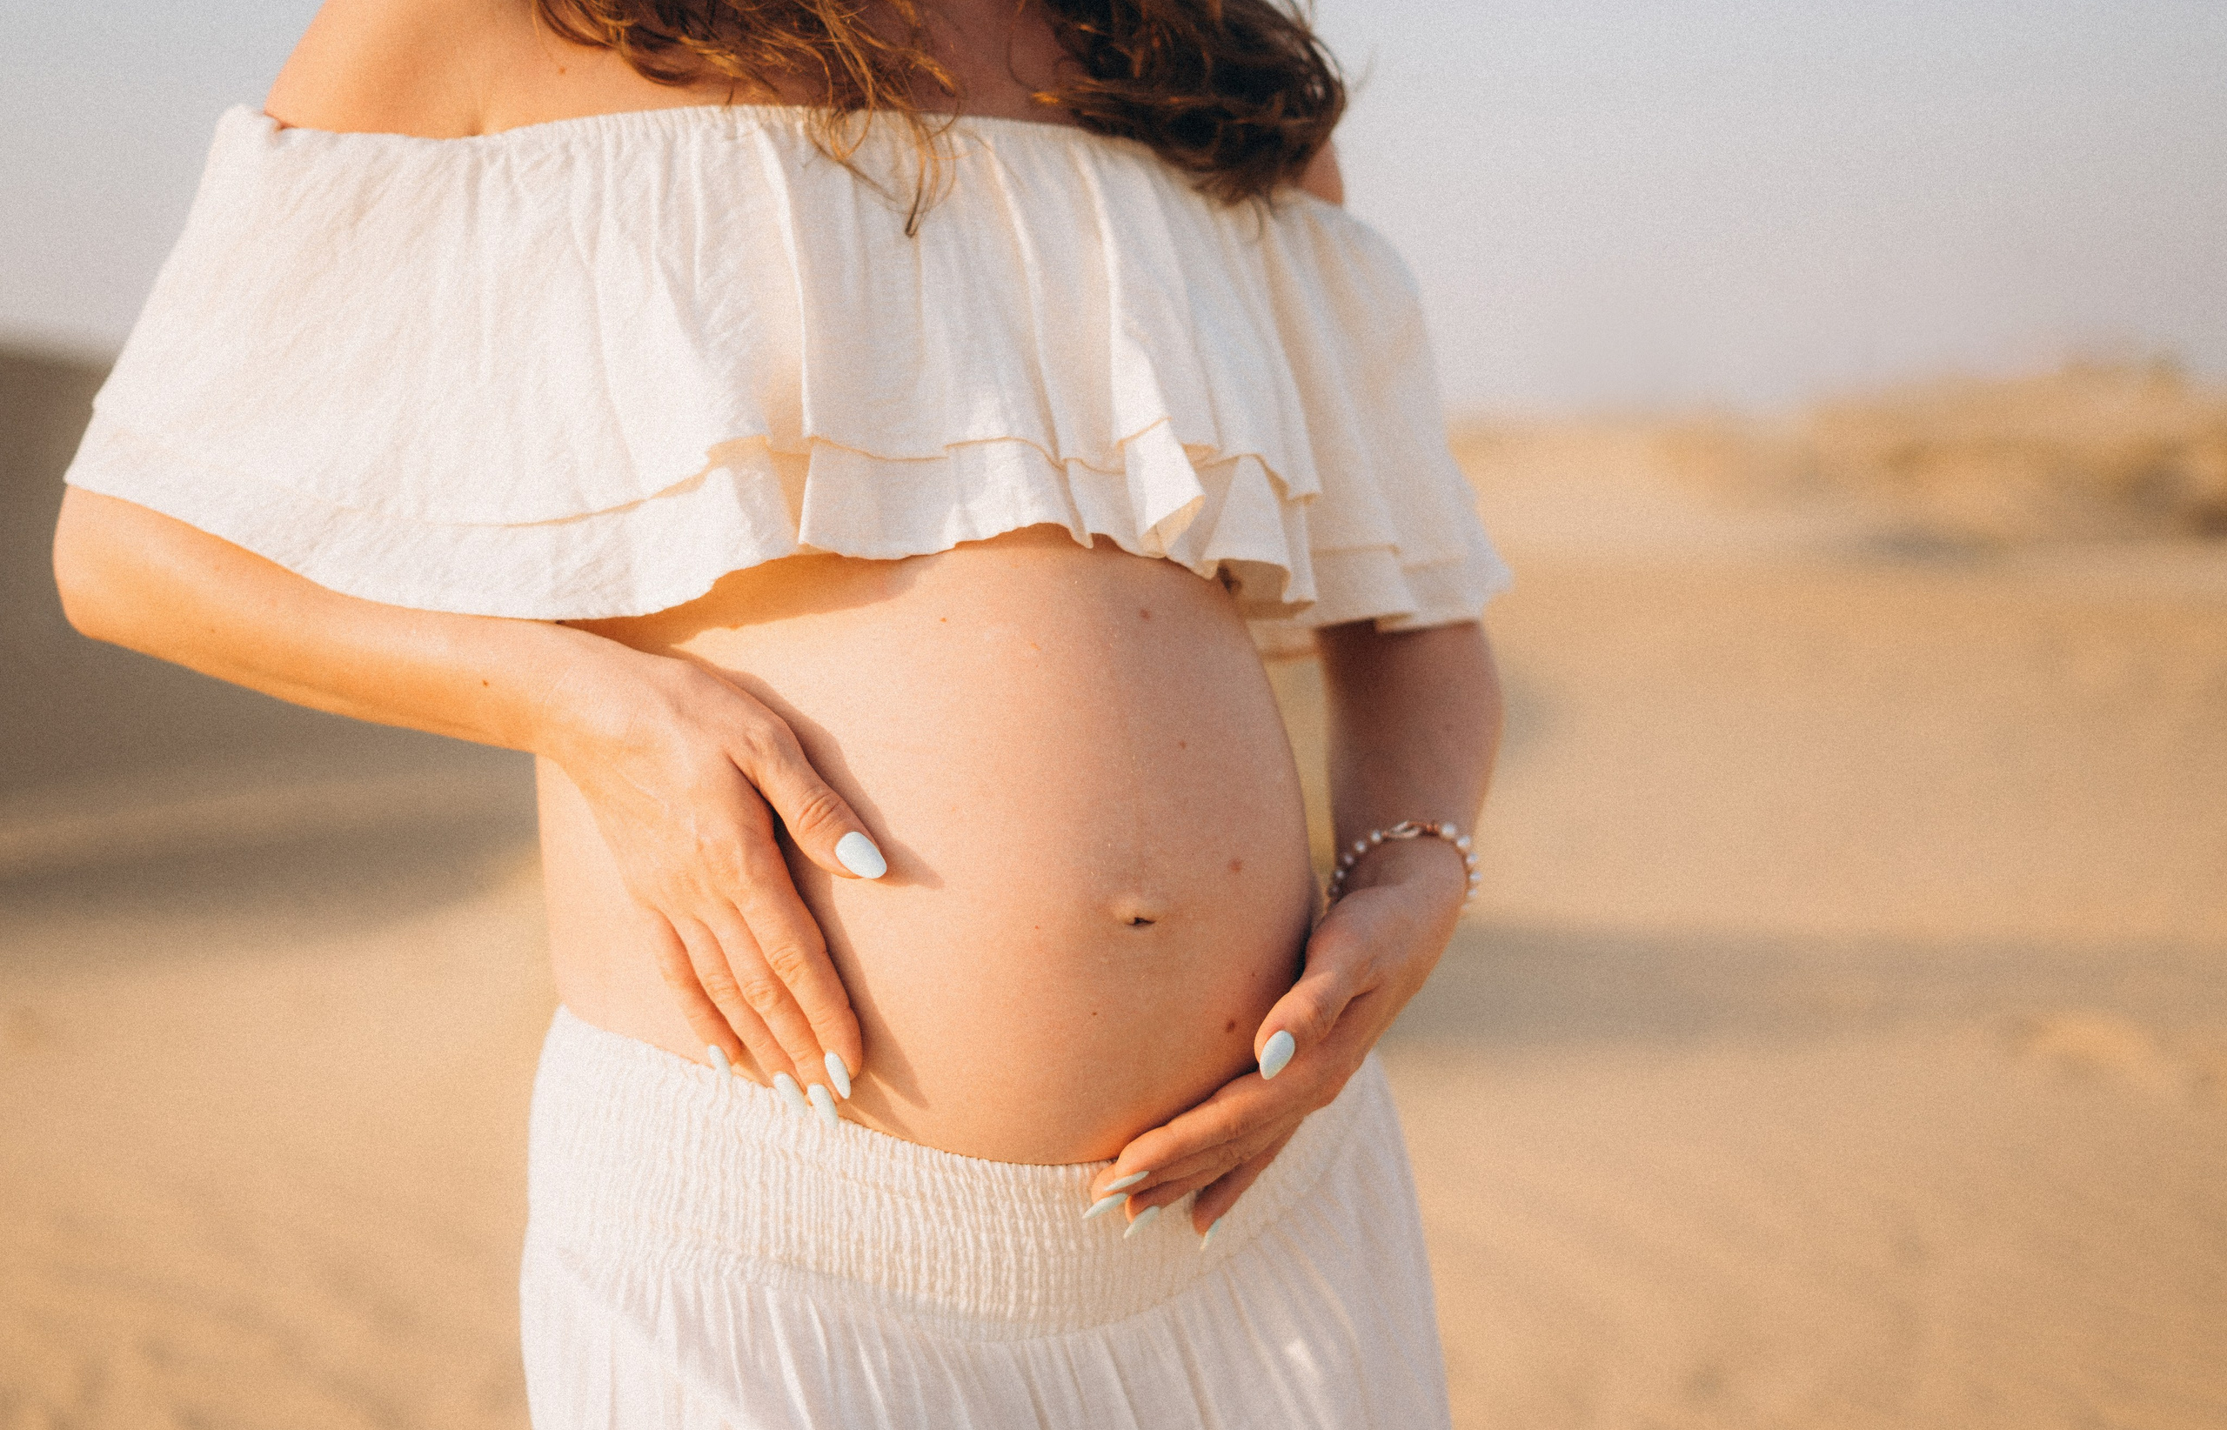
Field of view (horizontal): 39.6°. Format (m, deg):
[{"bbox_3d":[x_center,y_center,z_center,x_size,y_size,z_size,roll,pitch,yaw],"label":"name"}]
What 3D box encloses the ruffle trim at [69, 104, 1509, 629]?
[{"bbox_3d":[-0.098,-0.131,1.203,0.575,0.190,0.280,-3,6,-28],"label":"ruffle trim"}]

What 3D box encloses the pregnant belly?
[{"bbox_3d":[-0.072,0.034,1.213,0.305,0.220,0.300,-3,6,-28],"label":"pregnant belly"}]

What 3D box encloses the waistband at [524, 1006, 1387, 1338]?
[{"bbox_3d":[-0.060,0.155,1.234,0.345,0.108,0.285,-3,6,-28],"label":"waistband"}]

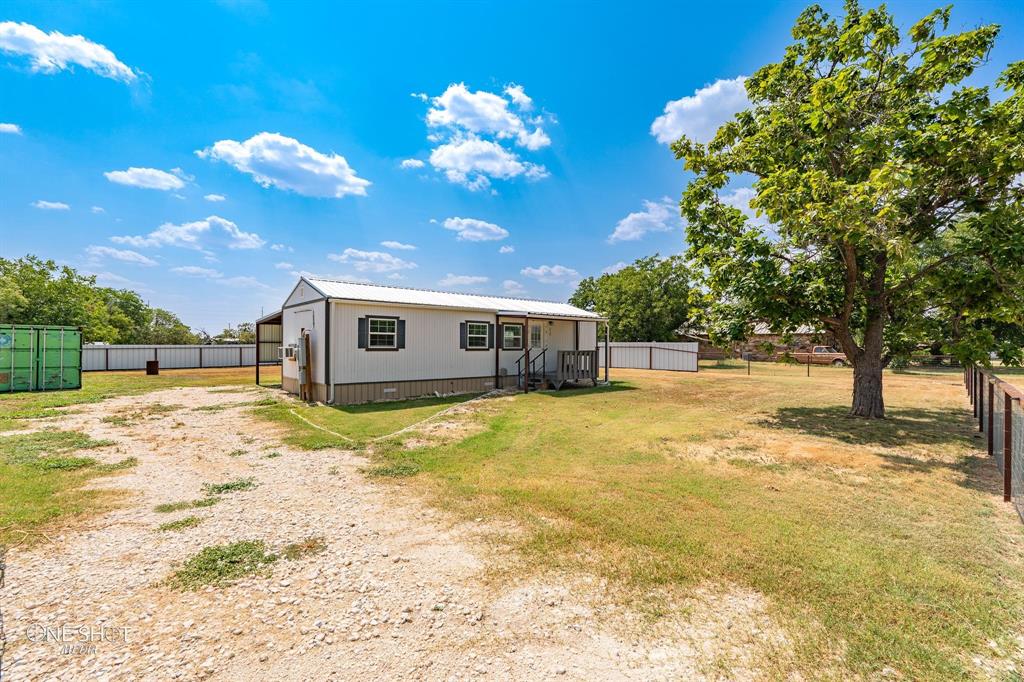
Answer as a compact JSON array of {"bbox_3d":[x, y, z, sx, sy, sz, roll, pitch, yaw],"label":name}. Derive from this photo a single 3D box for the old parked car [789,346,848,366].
[{"bbox_3d":[25.127,1.321,37.600,5.200,1.750,1.950,0,-1,32],"label":"old parked car"}]

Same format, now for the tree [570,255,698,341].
[{"bbox_3d":[11.310,-2.833,42.000,11.500,10.100,11.000,0,-1,15],"label":"tree"}]

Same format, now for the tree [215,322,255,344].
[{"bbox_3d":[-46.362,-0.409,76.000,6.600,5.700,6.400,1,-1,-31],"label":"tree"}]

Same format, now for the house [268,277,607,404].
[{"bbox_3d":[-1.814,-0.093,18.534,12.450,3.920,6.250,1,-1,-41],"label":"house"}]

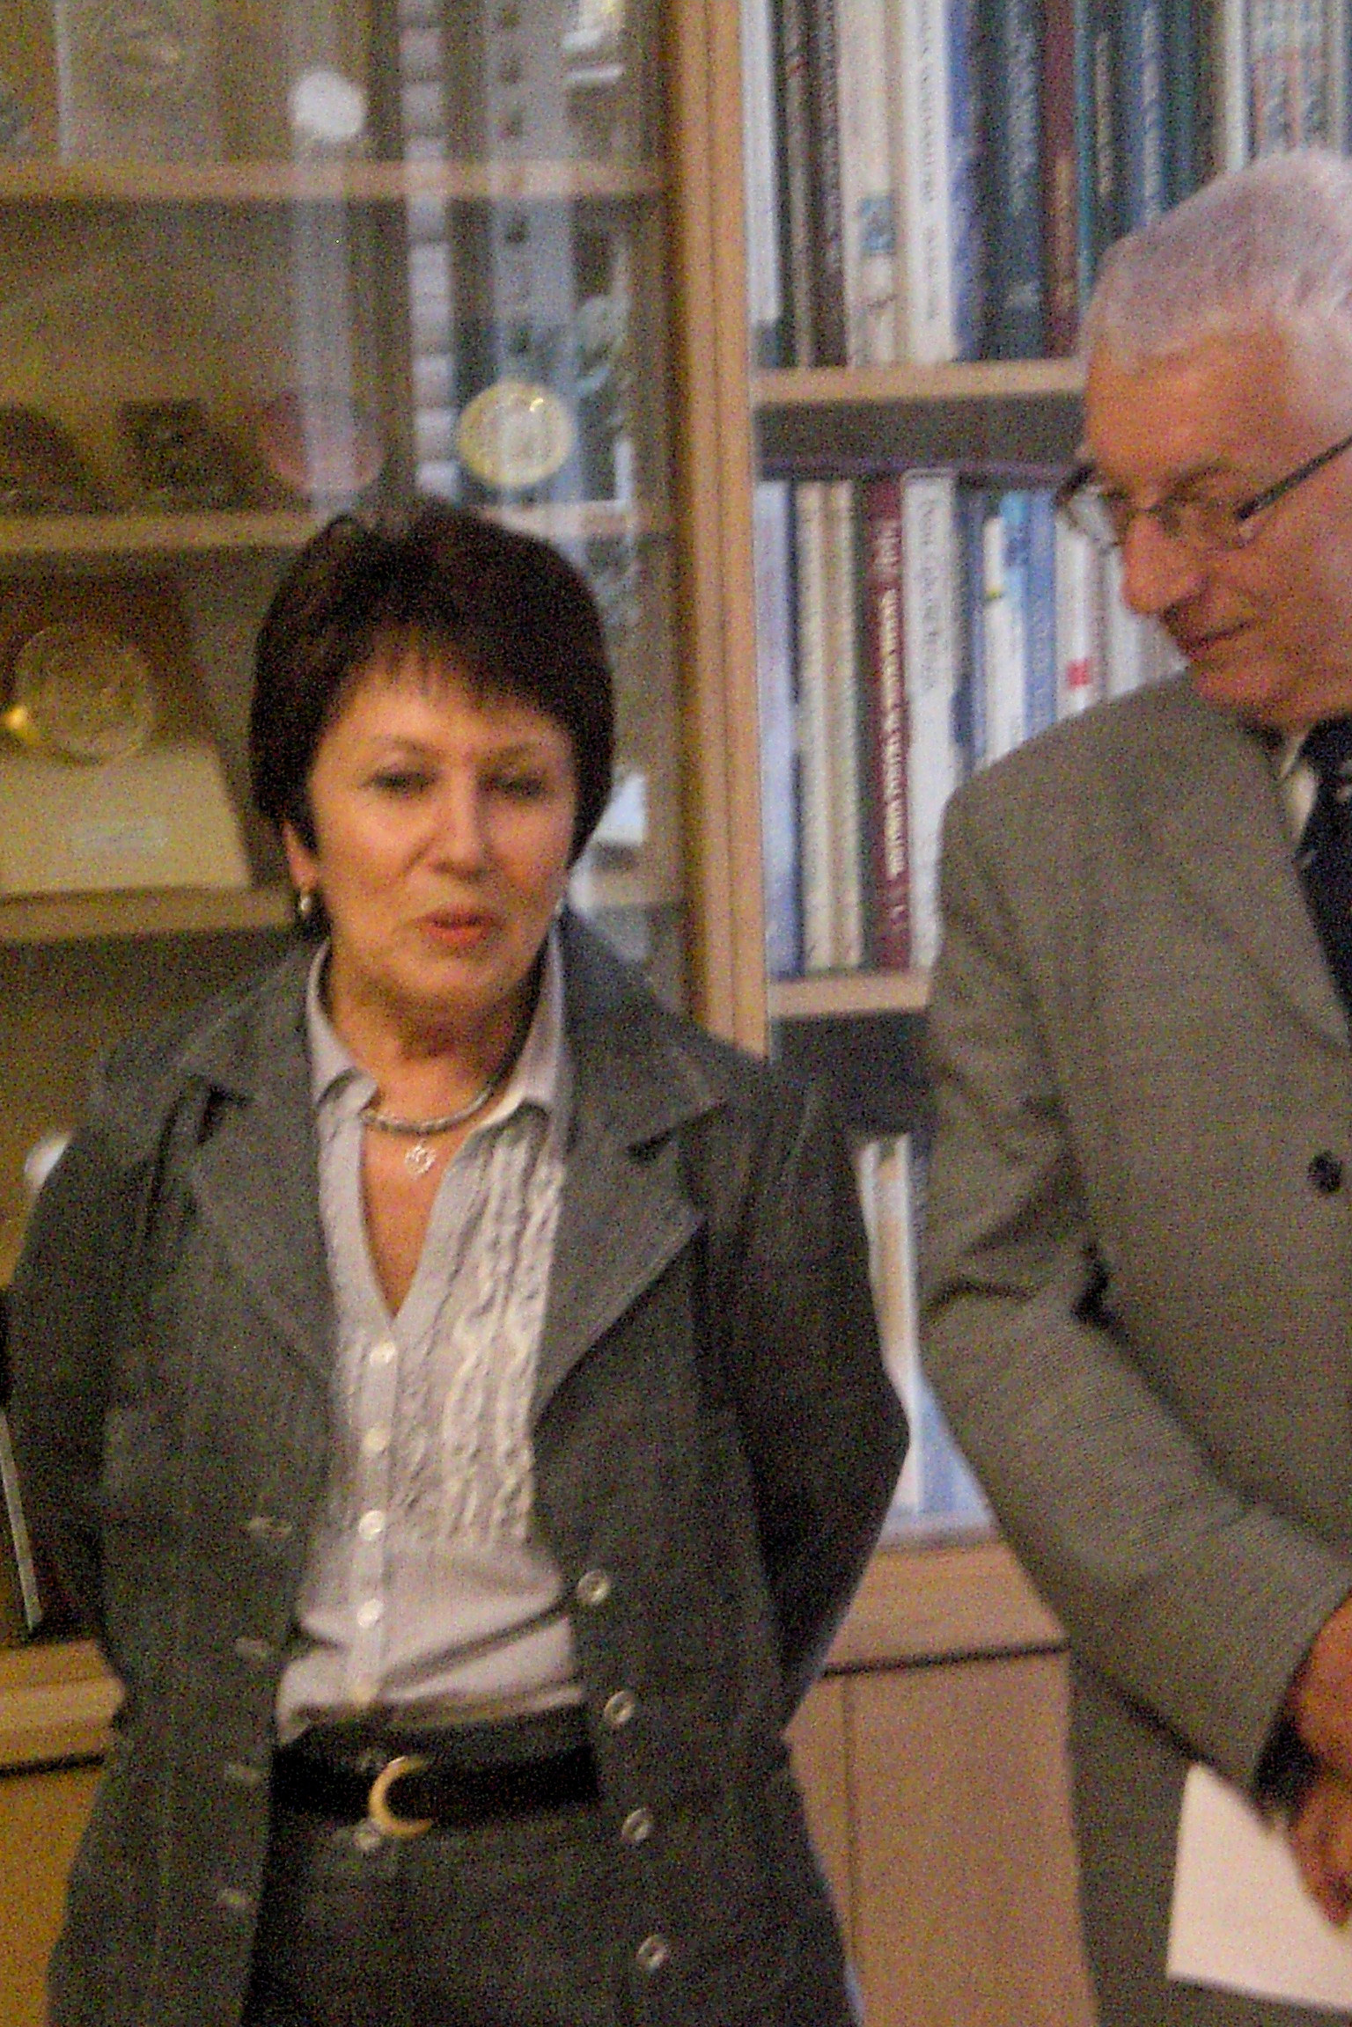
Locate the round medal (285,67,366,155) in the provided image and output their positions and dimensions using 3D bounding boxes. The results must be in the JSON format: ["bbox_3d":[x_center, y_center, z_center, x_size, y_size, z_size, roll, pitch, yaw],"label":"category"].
[{"bbox_3d":[-0.207,-0.533,4.615,0.046,0.050,0.018,-2,-10,-12],"label":"round medal"}]

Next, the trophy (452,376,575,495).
[{"bbox_3d":[-0.097,-0.346,4.674,0.068,0.066,0.020,-2,-13,-6],"label":"trophy"}]

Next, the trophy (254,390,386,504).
[{"bbox_3d":[-0.212,-0.336,4.627,0.077,0.072,0.022,-3,-17,-20],"label":"trophy"}]

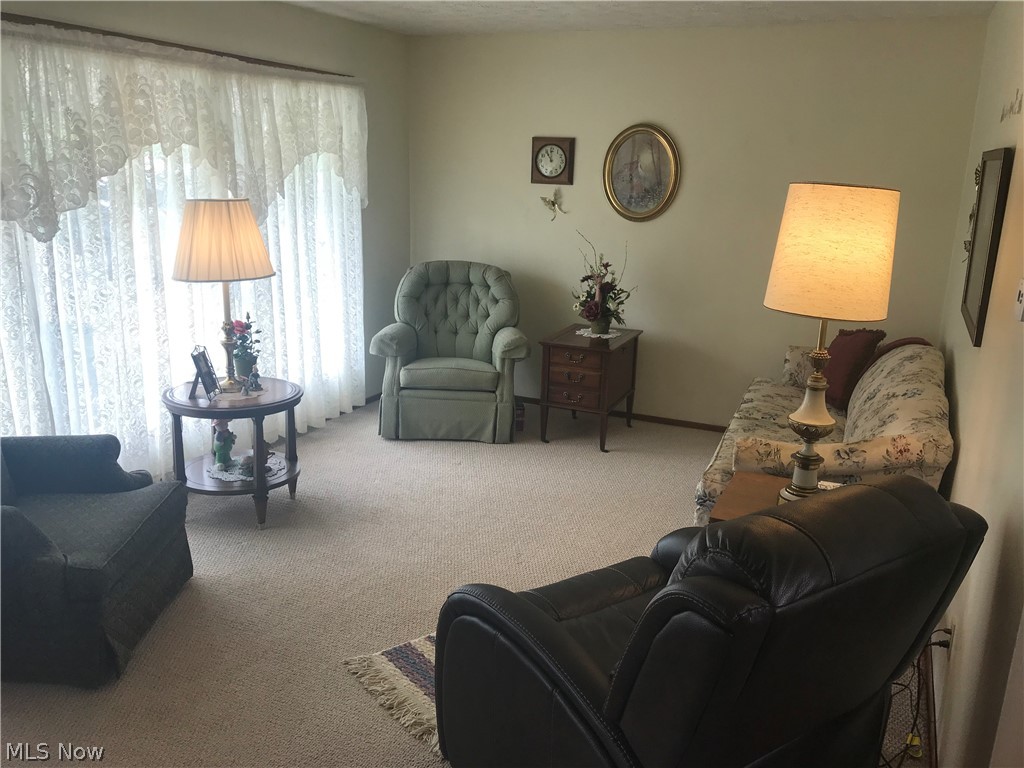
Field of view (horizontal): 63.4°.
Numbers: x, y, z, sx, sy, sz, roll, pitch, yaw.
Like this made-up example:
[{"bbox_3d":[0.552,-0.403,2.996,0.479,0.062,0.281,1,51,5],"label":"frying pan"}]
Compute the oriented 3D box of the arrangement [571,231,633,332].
[{"bbox_3d":[0.569,-0.619,5.107,0.370,0.620,0.320,8,17,23],"label":"arrangement"}]

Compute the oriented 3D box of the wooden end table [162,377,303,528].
[{"bbox_3d":[-1.285,0.325,3.870,0.600,0.595,0.600,-4,16,-19],"label":"wooden end table"}]

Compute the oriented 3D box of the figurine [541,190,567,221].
[{"bbox_3d":[0.266,-1.158,5.384,0.170,0.200,0.090,8,17,23],"label":"figurine"}]

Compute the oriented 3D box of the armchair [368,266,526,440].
[{"bbox_3d":[-0.362,-0.251,5.298,0.930,1.010,0.880,2,15,2],"label":"armchair"}]

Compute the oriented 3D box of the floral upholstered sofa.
[{"bbox_3d":[1.508,0.207,3.974,0.910,0.920,2.020,8,17,23],"label":"floral upholstered sofa"}]

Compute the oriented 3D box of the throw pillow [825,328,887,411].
[{"bbox_3d":[1.754,-0.076,4.261,0.160,0.420,0.400,12,10,-24],"label":"throw pillow"}]

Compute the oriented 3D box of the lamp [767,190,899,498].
[{"bbox_3d":[0.983,-0.099,2.638,0.365,1.040,0.365,8,17,23],"label":"lamp"}]

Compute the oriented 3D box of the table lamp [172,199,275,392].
[{"bbox_3d":[-1.287,-0.388,3.716,0.435,0.860,0.435,-4,16,-19],"label":"table lamp"}]

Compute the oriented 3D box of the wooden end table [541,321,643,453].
[{"bbox_3d":[0.486,0.010,5.161,0.447,0.625,0.632,8,17,23],"label":"wooden end table"}]

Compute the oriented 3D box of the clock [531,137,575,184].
[{"bbox_3d":[0.264,-1.435,5.337,0.290,0.285,0.055,8,17,23],"label":"clock"}]

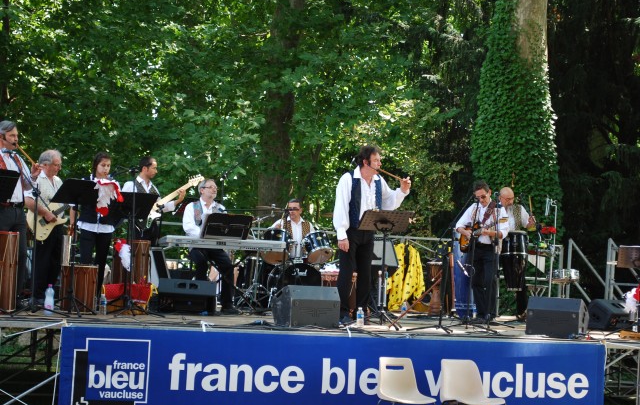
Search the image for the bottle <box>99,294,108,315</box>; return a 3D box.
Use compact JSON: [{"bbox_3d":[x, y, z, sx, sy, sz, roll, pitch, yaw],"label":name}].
[{"bbox_3d":[-2.163,1.017,14.600,0.066,0.205,0.066,3,-1,0],"label":"bottle"}]

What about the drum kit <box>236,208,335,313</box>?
[{"bbox_3d":[-0.352,0.674,17.400,1.350,1.210,1.050,3,-2,-20],"label":"drum kit"}]

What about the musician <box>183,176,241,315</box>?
[{"bbox_3d":[-1.196,0.462,16.100,0.560,1.450,0.720,4,-2,-22],"label":"musician"}]

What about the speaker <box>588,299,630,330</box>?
[{"bbox_3d":[3.300,1.266,16.550,0.580,0.350,0.430,4,-2,-41],"label":"speaker"}]

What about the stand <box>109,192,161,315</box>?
[{"bbox_3d":[-1.794,0.489,14.200,0.520,1.210,0.480,4,-2,-23],"label":"stand"}]

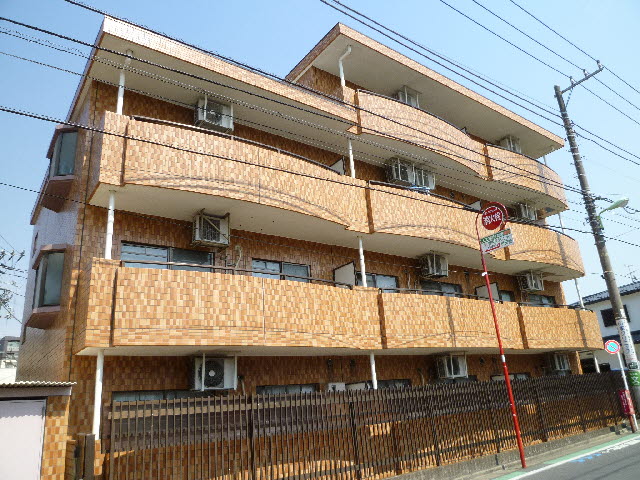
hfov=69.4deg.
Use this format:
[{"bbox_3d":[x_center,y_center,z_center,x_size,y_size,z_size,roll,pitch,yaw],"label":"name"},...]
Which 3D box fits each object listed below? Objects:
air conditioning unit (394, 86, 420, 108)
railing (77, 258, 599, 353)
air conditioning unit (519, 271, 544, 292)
[{"bbox_3d":[2.648,-4.151,14.268,0.770,0.530,0.280,9,-23,-35],"label":"air conditioning unit"},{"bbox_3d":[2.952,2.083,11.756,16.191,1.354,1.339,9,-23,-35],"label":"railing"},{"bbox_3d":[7.079,1.450,15.514,0.800,0.530,0.290,9,-23,-35],"label":"air conditioning unit"}]

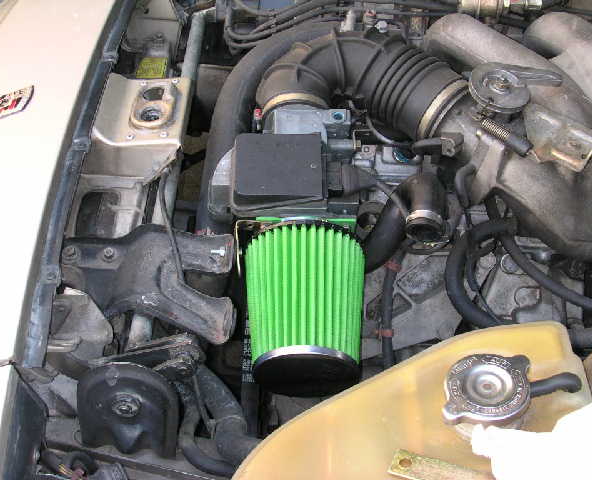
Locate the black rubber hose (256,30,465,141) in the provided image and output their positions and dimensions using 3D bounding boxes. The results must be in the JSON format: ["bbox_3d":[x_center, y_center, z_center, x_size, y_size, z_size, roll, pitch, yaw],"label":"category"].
[{"bbox_3d":[0.077,-0.185,1.080,0.235,0.085,0.095,0,46,0],"label":"black rubber hose"}]

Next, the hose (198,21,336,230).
[{"bbox_3d":[-0.031,-0.144,1.150,0.170,0.085,0.300,0,46,0],"label":"hose"}]

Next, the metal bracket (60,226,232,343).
[{"bbox_3d":[-0.156,0.049,0.950,0.168,0.065,0.105,0,46,0],"label":"metal bracket"}]

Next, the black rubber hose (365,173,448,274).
[{"bbox_3d":[0.123,-0.022,1.040,0.095,0.085,0.075,0,46,0],"label":"black rubber hose"}]

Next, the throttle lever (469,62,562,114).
[{"bbox_3d":[0.250,-0.172,1.030,0.104,0.020,0.060,-1,52,1],"label":"throttle lever"}]

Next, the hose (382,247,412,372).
[{"bbox_3d":[0.118,0.078,1.060,0.027,0.145,0.018,12,7,0],"label":"hose"}]

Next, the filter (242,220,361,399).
[{"bbox_3d":[0.011,0.073,0.943,0.130,0.130,0.145,0,58,0],"label":"filter"}]

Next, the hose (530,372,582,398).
[{"bbox_3d":[0.210,0.117,0.730,0.041,0.017,0.014,0,46,0],"label":"hose"}]

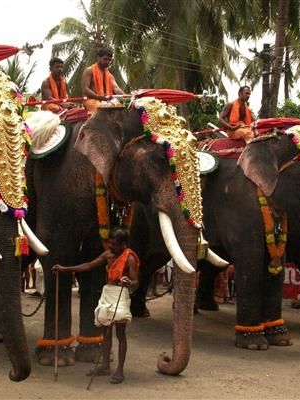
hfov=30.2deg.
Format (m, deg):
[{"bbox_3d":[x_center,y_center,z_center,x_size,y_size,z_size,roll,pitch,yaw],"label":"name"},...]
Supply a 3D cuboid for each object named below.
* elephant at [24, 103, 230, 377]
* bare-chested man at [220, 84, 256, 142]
[{"bbox_3d":[-1.080,0.438,6.967,3.850,3.060,1.400,-4,-6,44],"label":"elephant"},{"bbox_3d":[1.322,-1.278,8.200,0.580,0.850,0.620,4,-6,-43],"label":"bare-chested man"}]

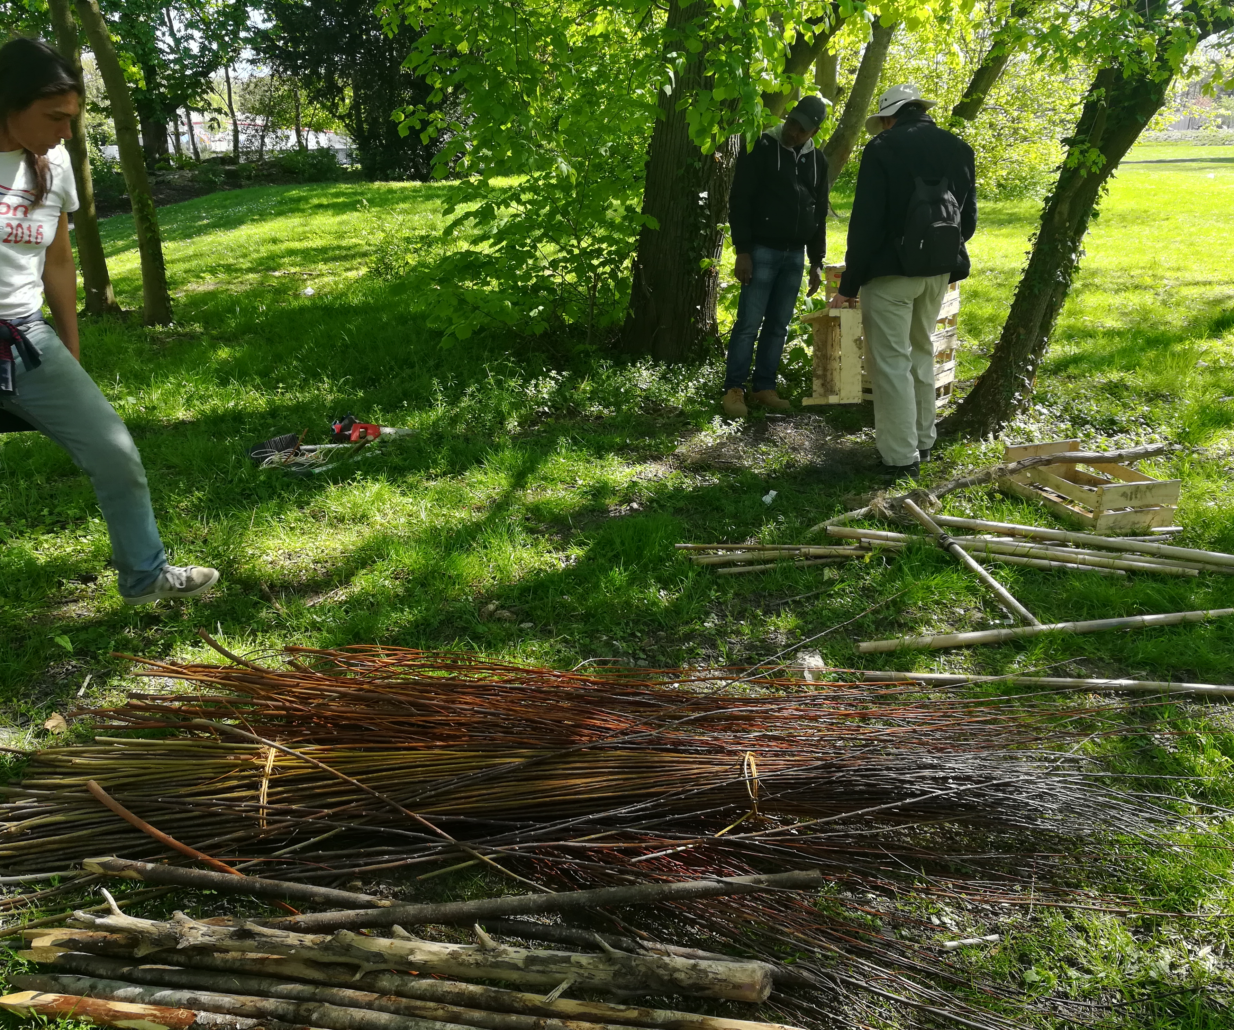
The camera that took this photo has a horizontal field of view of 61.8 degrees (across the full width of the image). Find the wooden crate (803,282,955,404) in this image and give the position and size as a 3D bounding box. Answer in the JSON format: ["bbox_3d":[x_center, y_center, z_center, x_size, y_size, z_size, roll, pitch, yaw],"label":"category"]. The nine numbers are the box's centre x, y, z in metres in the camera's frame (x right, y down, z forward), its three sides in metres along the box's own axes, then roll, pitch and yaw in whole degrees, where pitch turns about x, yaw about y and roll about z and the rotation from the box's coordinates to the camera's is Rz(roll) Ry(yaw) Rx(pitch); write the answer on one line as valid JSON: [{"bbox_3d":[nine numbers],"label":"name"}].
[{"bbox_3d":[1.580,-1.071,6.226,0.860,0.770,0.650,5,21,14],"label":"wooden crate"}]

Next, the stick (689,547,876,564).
[{"bbox_3d":[0.650,0.161,4.013,0.734,0.032,0.032,-2,21,-5],"label":"stick"}]

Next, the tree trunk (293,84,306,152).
[{"bbox_3d":[-6.883,-8.630,22.395,0.160,1.750,0.160,0,21,0],"label":"tree trunk"}]

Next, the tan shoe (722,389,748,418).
[{"bbox_3d":[0.708,-0.666,6.090,0.110,0.130,0.290,-2,21,-5],"label":"tan shoe"}]

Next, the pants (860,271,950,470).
[{"bbox_3d":[1.410,-0.713,5.003,0.390,0.950,0.320,-9,23,-23],"label":"pants"}]

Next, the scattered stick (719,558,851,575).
[{"bbox_3d":[0.652,0.193,3.955,0.559,0.024,0.024,-5,21,-12],"label":"scattered stick"}]

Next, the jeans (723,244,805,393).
[{"bbox_3d":[0.865,-1.149,6.067,0.420,0.900,0.290,-7,22,-18],"label":"jeans"}]

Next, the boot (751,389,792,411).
[{"bbox_3d":[0.925,-0.719,6.231,0.290,0.130,0.110,14,25,33],"label":"boot"}]

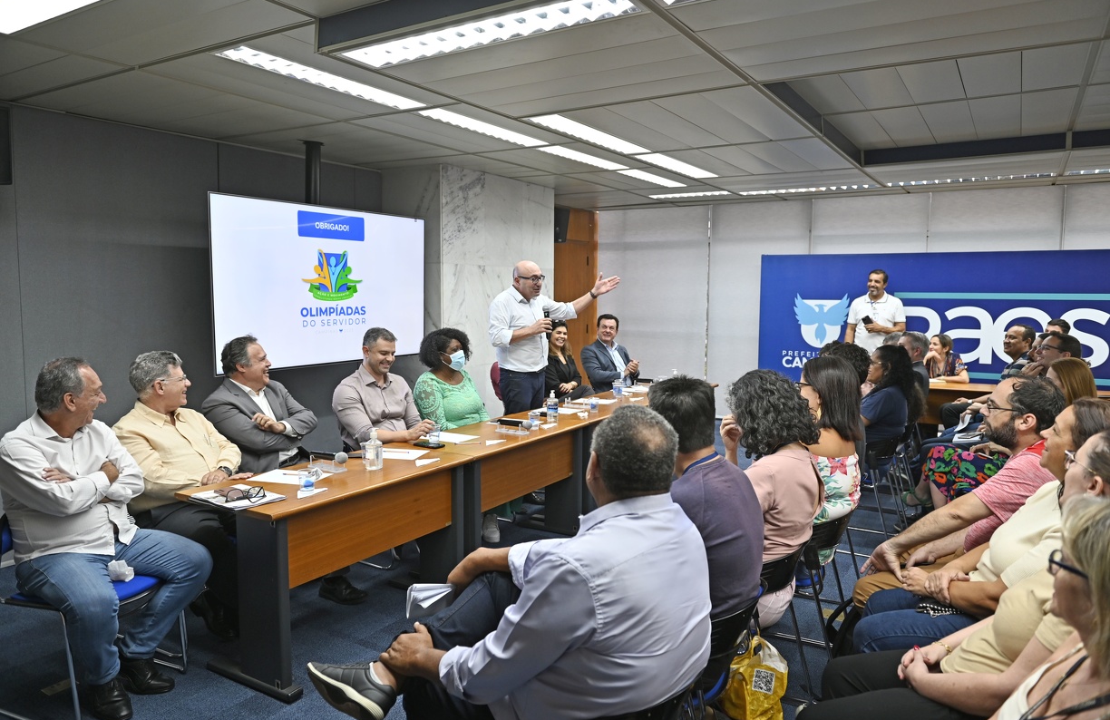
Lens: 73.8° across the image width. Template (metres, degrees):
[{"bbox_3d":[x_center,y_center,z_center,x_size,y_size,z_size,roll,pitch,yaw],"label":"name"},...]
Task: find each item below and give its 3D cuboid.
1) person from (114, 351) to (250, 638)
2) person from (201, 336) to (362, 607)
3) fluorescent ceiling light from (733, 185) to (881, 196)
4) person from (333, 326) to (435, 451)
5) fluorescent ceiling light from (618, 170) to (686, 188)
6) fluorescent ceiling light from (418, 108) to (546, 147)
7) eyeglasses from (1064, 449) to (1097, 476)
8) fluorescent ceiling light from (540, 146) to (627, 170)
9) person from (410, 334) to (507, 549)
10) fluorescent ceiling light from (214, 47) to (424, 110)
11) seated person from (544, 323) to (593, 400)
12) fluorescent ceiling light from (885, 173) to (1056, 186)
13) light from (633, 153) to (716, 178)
[{"bbox_3d":[-1.671,0.601,3.348,0.780,1.280,0.550,5,7,37],"label":"person"},{"bbox_3d":[-1.402,0.541,3.777,0.820,1.320,0.600,4,7,32],"label":"person"},{"bbox_3d":[2.249,-1.520,6.556,1.180,0.060,0.190,4,7,32],"label":"fluorescent ceiling light"},{"bbox_3d":[-0.911,0.496,4.399,0.800,1.360,0.550,5,7,38],"label":"person"},{"bbox_3d":[0.883,-1.641,6.584,0.220,0.080,1.190,4,7,32],"label":"fluorescent ceiling light"},{"bbox_3d":[-0.408,-1.452,4.562,0.220,0.080,1.190,4,7,32],"label":"fluorescent ceiling light"},{"bbox_3d":[1.413,0.289,1.962,0.135,0.045,0.138,33,19,22],"label":"eyeglasses"},{"bbox_3d":[0.243,-1.569,5.706,0.190,0.060,1.180,4,7,32],"label":"fluorescent ceiling light"},{"bbox_3d":[-0.645,0.451,4.857,0.800,1.300,0.510,5,7,40],"label":"person"},{"bbox_3d":[-1.087,-1.372,3.609,0.190,0.060,1.180,4,7,32],"label":"fluorescent ceiling light"},{"bbox_3d":[0.174,0.327,6.434,0.850,1.310,0.500,6,8,42],"label":"seated person"},{"bbox_3d":[3.579,-1.600,6.420,1.290,0.080,0.240,4,7,32],"label":"fluorescent ceiling light"},{"bbox_3d":[0.892,-1.412,5.340,0.190,0.060,1.180,4,7,32],"label":"light"}]

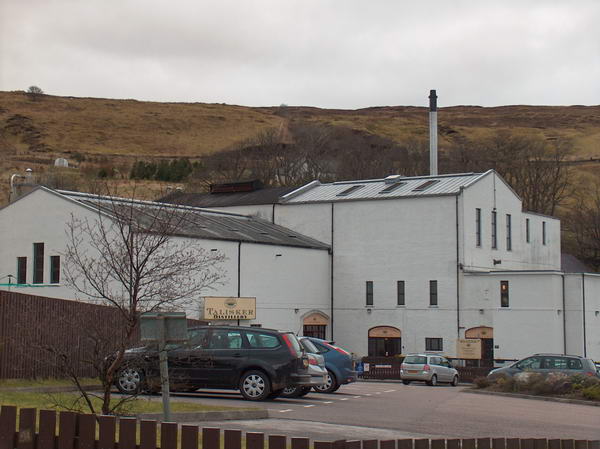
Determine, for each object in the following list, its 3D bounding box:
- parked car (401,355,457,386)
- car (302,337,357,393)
[{"bbox_3d":[7.083,7.840,67.000,1.800,1.640,4.450,-2,-7,31],"label":"parked car"},{"bbox_3d":[-0.605,3.787,34.100,4.340,1.490,1.840,1,-6,7],"label":"car"}]

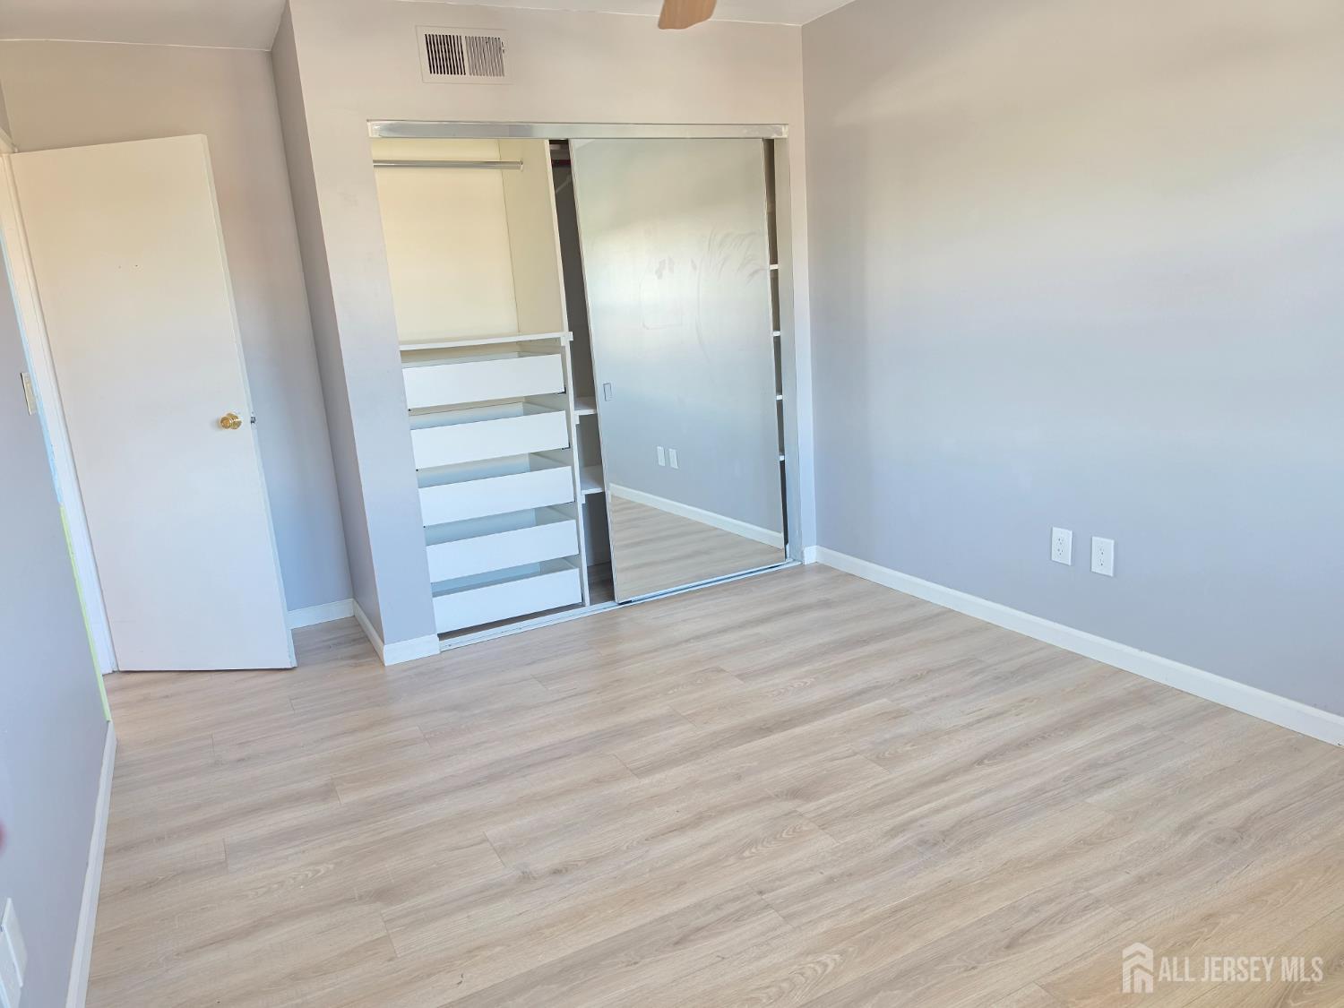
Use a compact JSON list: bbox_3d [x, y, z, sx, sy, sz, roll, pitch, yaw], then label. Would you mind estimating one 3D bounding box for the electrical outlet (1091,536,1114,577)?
[{"bbox_3d":[1.442,0.178,2.997,0.010,0.124,0.080,-11,14,-26],"label":"electrical outlet"}]

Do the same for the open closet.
[{"bbox_3d":[-0.371,-0.578,4.094,1.830,2.010,0.700,-11,14,-26],"label":"open closet"}]

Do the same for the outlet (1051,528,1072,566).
[{"bbox_3d":[1.366,0.149,3.138,0.010,0.124,0.080,-11,14,-26],"label":"outlet"}]

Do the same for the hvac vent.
[{"bbox_3d":[-0.755,-1.647,3.278,0.335,0.192,0.020,-11,14,-26],"label":"hvac vent"}]

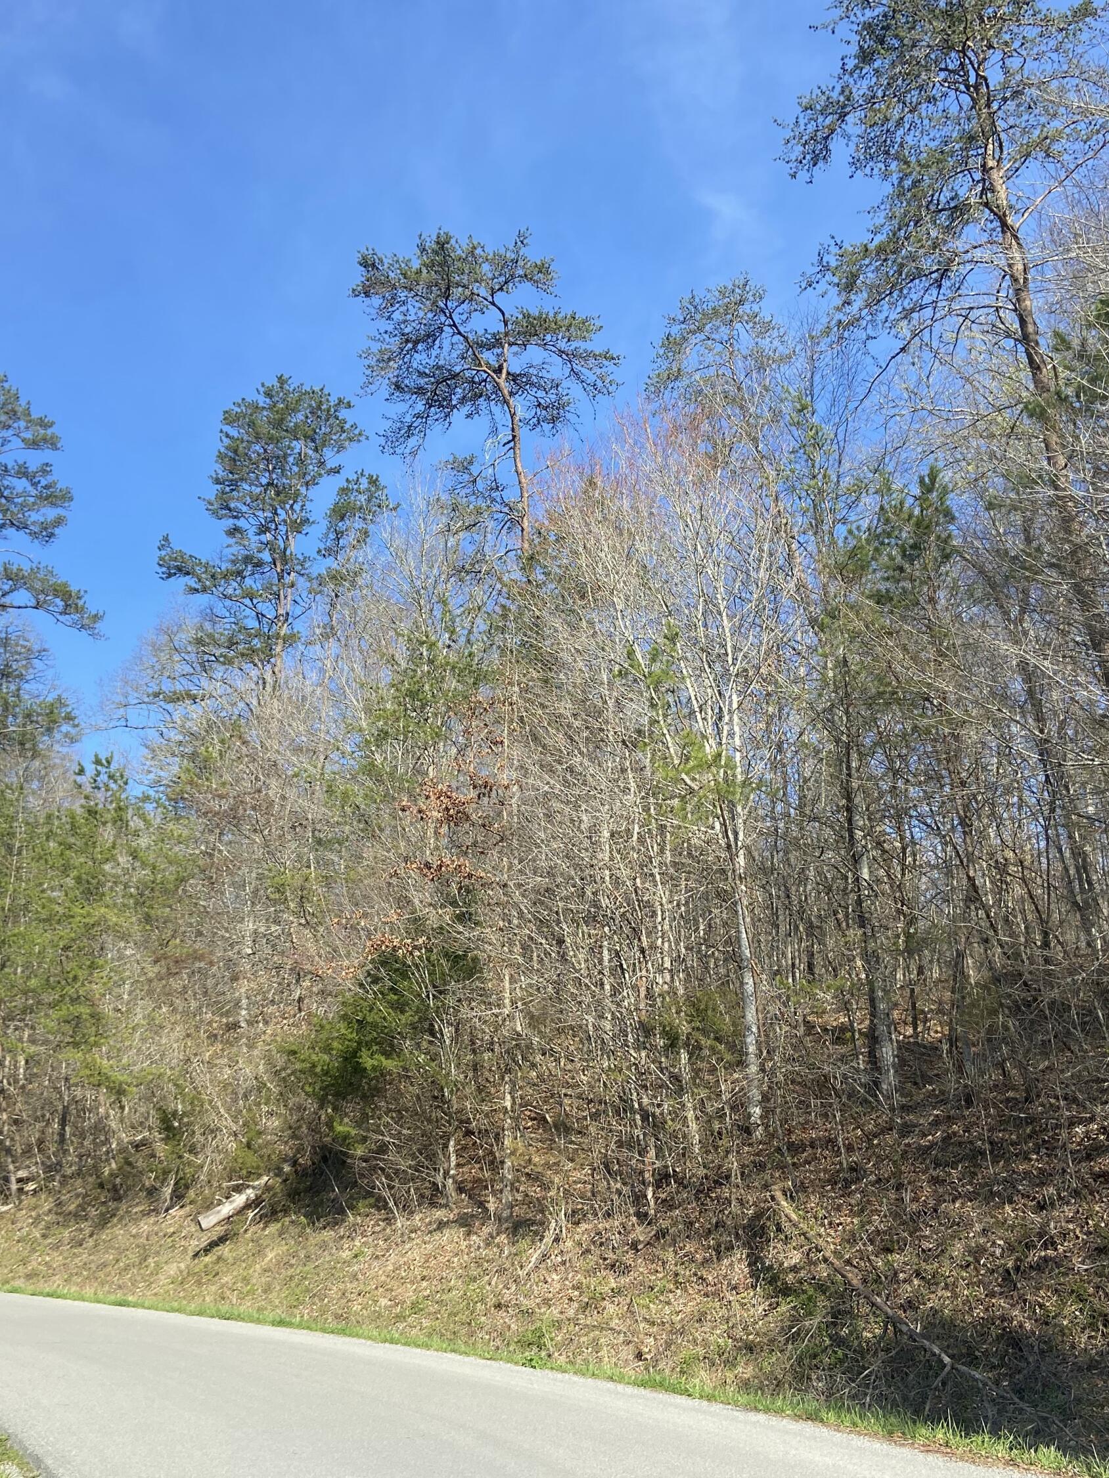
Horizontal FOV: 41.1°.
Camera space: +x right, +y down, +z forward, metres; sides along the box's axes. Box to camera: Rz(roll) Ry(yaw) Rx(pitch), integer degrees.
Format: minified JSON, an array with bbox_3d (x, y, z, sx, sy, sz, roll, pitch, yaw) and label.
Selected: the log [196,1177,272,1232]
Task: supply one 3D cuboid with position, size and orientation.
[{"bbox_3d":[-4.025,5.833,18.700,1.041,0.230,0.200,-29,-1,-29],"label":"log"}]

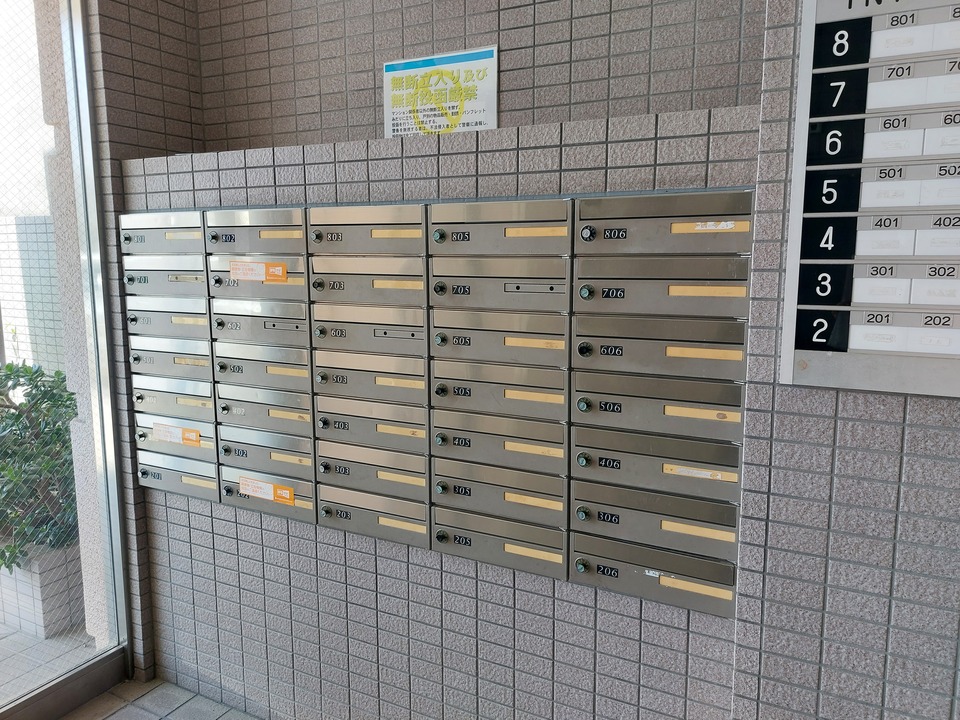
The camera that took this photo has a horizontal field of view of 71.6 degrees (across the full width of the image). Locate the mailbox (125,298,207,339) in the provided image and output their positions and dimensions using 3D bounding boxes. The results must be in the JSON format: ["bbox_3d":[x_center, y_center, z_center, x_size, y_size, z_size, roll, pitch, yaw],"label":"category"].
[{"bbox_3d":[-0.891,-0.140,2.083,0.357,0.121,0.200,4,10,25],"label":"mailbox"}]

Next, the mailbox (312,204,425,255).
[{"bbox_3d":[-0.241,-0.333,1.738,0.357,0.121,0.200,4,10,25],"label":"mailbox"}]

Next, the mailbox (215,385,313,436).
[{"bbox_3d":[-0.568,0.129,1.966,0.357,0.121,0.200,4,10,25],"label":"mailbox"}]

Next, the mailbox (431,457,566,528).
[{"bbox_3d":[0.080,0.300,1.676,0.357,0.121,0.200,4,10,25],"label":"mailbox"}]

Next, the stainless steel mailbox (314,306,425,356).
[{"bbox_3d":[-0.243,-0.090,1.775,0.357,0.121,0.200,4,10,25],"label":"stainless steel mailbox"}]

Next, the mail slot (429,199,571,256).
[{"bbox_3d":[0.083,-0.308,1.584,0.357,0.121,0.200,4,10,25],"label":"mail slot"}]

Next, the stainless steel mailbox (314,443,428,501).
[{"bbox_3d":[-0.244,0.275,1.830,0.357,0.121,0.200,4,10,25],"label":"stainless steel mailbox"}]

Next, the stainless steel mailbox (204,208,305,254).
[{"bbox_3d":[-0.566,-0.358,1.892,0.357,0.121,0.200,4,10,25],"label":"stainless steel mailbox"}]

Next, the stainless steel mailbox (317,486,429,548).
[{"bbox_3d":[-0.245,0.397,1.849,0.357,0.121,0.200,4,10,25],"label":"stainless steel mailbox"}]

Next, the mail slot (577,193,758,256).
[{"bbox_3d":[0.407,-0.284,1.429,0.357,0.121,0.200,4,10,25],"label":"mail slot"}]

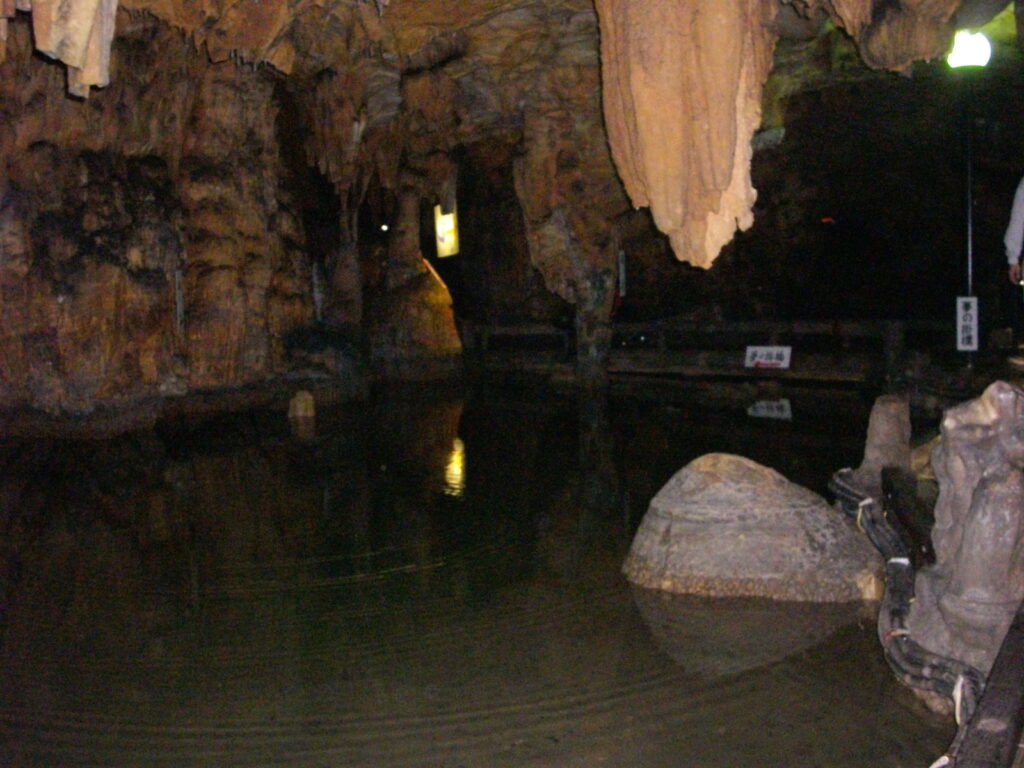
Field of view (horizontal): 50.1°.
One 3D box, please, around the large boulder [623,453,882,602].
[{"bbox_3d":[1.217,0.659,5.475,1.280,0.570,1.060,0,5,16],"label":"large boulder"}]

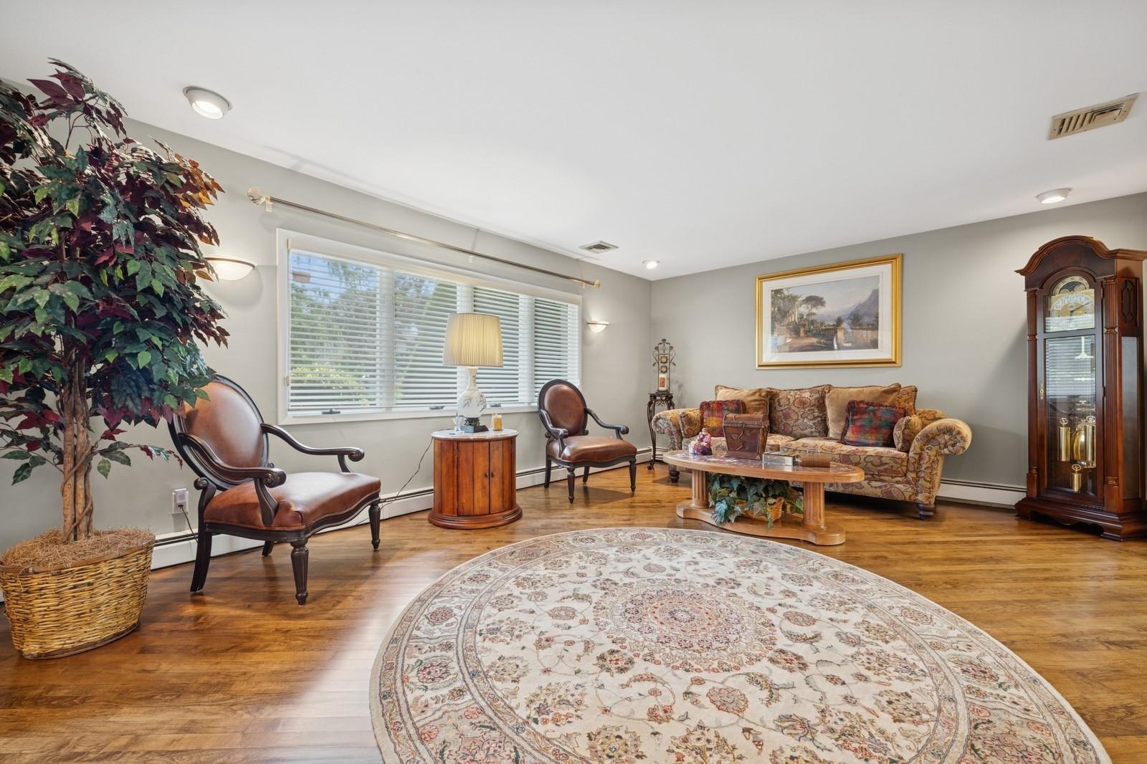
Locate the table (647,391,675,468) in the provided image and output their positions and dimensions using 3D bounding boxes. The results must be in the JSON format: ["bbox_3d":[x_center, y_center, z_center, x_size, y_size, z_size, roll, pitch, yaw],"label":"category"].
[{"bbox_3d":[1.086,0.601,5.498,0.320,0.910,0.310,0,0,6],"label":"table"}]

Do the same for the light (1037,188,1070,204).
[{"bbox_3d":[3.469,-1.339,3.223,0.175,0.054,0.175,0,0,43],"label":"light"}]

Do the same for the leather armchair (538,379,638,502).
[{"bbox_3d":[0.084,0.505,4.263,0.739,1.050,0.788,0,0,-34],"label":"leather armchair"}]

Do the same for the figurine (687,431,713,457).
[{"bbox_3d":[1.025,0.483,3.598,0.190,0.205,0.140,0,0,20],"label":"figurine"}]

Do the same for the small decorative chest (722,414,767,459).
[{"bbox_3d":[1.365,0.418,3.519,0.280,0.339,0.260,0,0,34],"label":"small decorative chest"}]

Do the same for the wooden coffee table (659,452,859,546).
[{"bbox_3d":[1.334,0.818,3.311,1.370,0.462,0.810,0,0,38],"label":"wooden coffee table"}]

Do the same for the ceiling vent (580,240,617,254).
[{"bbox_3d":[0.270,-1.385,4.631,0.310,0.025,0.310,0,0,43],"label":"ceiling vent"}]

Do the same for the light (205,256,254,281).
[{"bbox_3d":[-2.061,-0.660,2.649,0.140,0.115,0.320,0,0,43],"label":"light"}]

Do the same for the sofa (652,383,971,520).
[{"bbox_3d":[2.078,0.532,4.265,2.512,1.011,0.867,0,0,39],"label":"sofa"}]

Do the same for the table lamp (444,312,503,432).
[{"bbox_3d":[-0.774,-0.057,3.458,0.458,0.894,0.458,0,0,0],"label":"table lamp"}]

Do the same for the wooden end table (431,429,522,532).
[{"bbox_3d":[-0.754,0.711,3.469,0.705,0.655,0.705,0,0,-32],"label":"wooden end table"}]

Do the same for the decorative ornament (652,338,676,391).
[{"bbox_3d":[1.090,-0.181,5.501,0.280,0.650,0.150,0,0,6],"label":"decorative ornament"}]

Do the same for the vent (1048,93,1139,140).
[{"bbox_3d":[2.690,-1.363,2.326,0.281,0.020,0.315,0,0,43],"label":"vent"}]

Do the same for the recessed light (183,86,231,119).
[{"bbox_3d":[-1.798,-1.363,2.195,0.185,0.057,0.185,0,0,43],"label":"recessed light"}]

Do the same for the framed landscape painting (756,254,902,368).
[{"bbox_3d":[2.543,-0.661,4.567,1.333,1.042,0.044,0,0,43],"label":"framed landscape painting"}]

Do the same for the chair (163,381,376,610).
[{"bbox_3d":[-1.550,0.488,2.381,0.788,1.050,0.739,0,0,3],"label":"chair"}]

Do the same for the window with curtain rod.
[{"bbox_3d":[-0.923,-0.346,3.985,0.100,1.285,2.960,0,0,43],"label":"window with curtain rod"}]

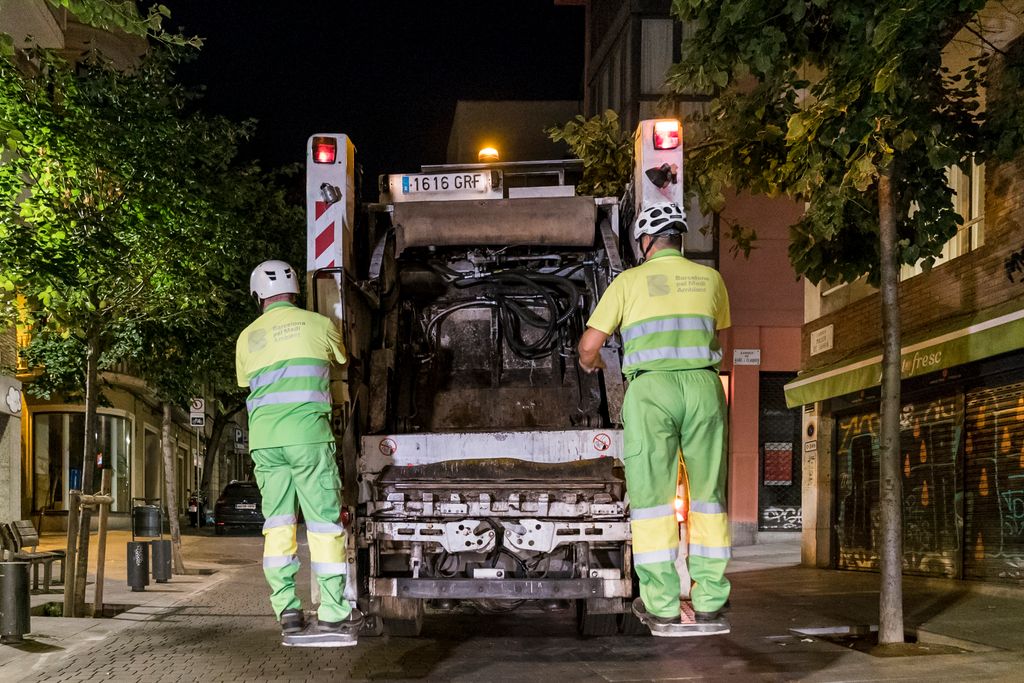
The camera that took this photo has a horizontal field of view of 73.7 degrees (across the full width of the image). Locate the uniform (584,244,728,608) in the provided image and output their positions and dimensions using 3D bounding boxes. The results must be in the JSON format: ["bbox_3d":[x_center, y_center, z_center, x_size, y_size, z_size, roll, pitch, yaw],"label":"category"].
[{"bbox_3d":[0.639,0.398,3.020,0.580,1.580,0.400,1,-7,-5],"label":"uniform"}]

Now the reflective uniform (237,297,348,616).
[{"bbox_3d":[-1.032,0.565,3.240,0.500,1.510,0.400,-5,-7,20],"label":"reflective uniform"}]

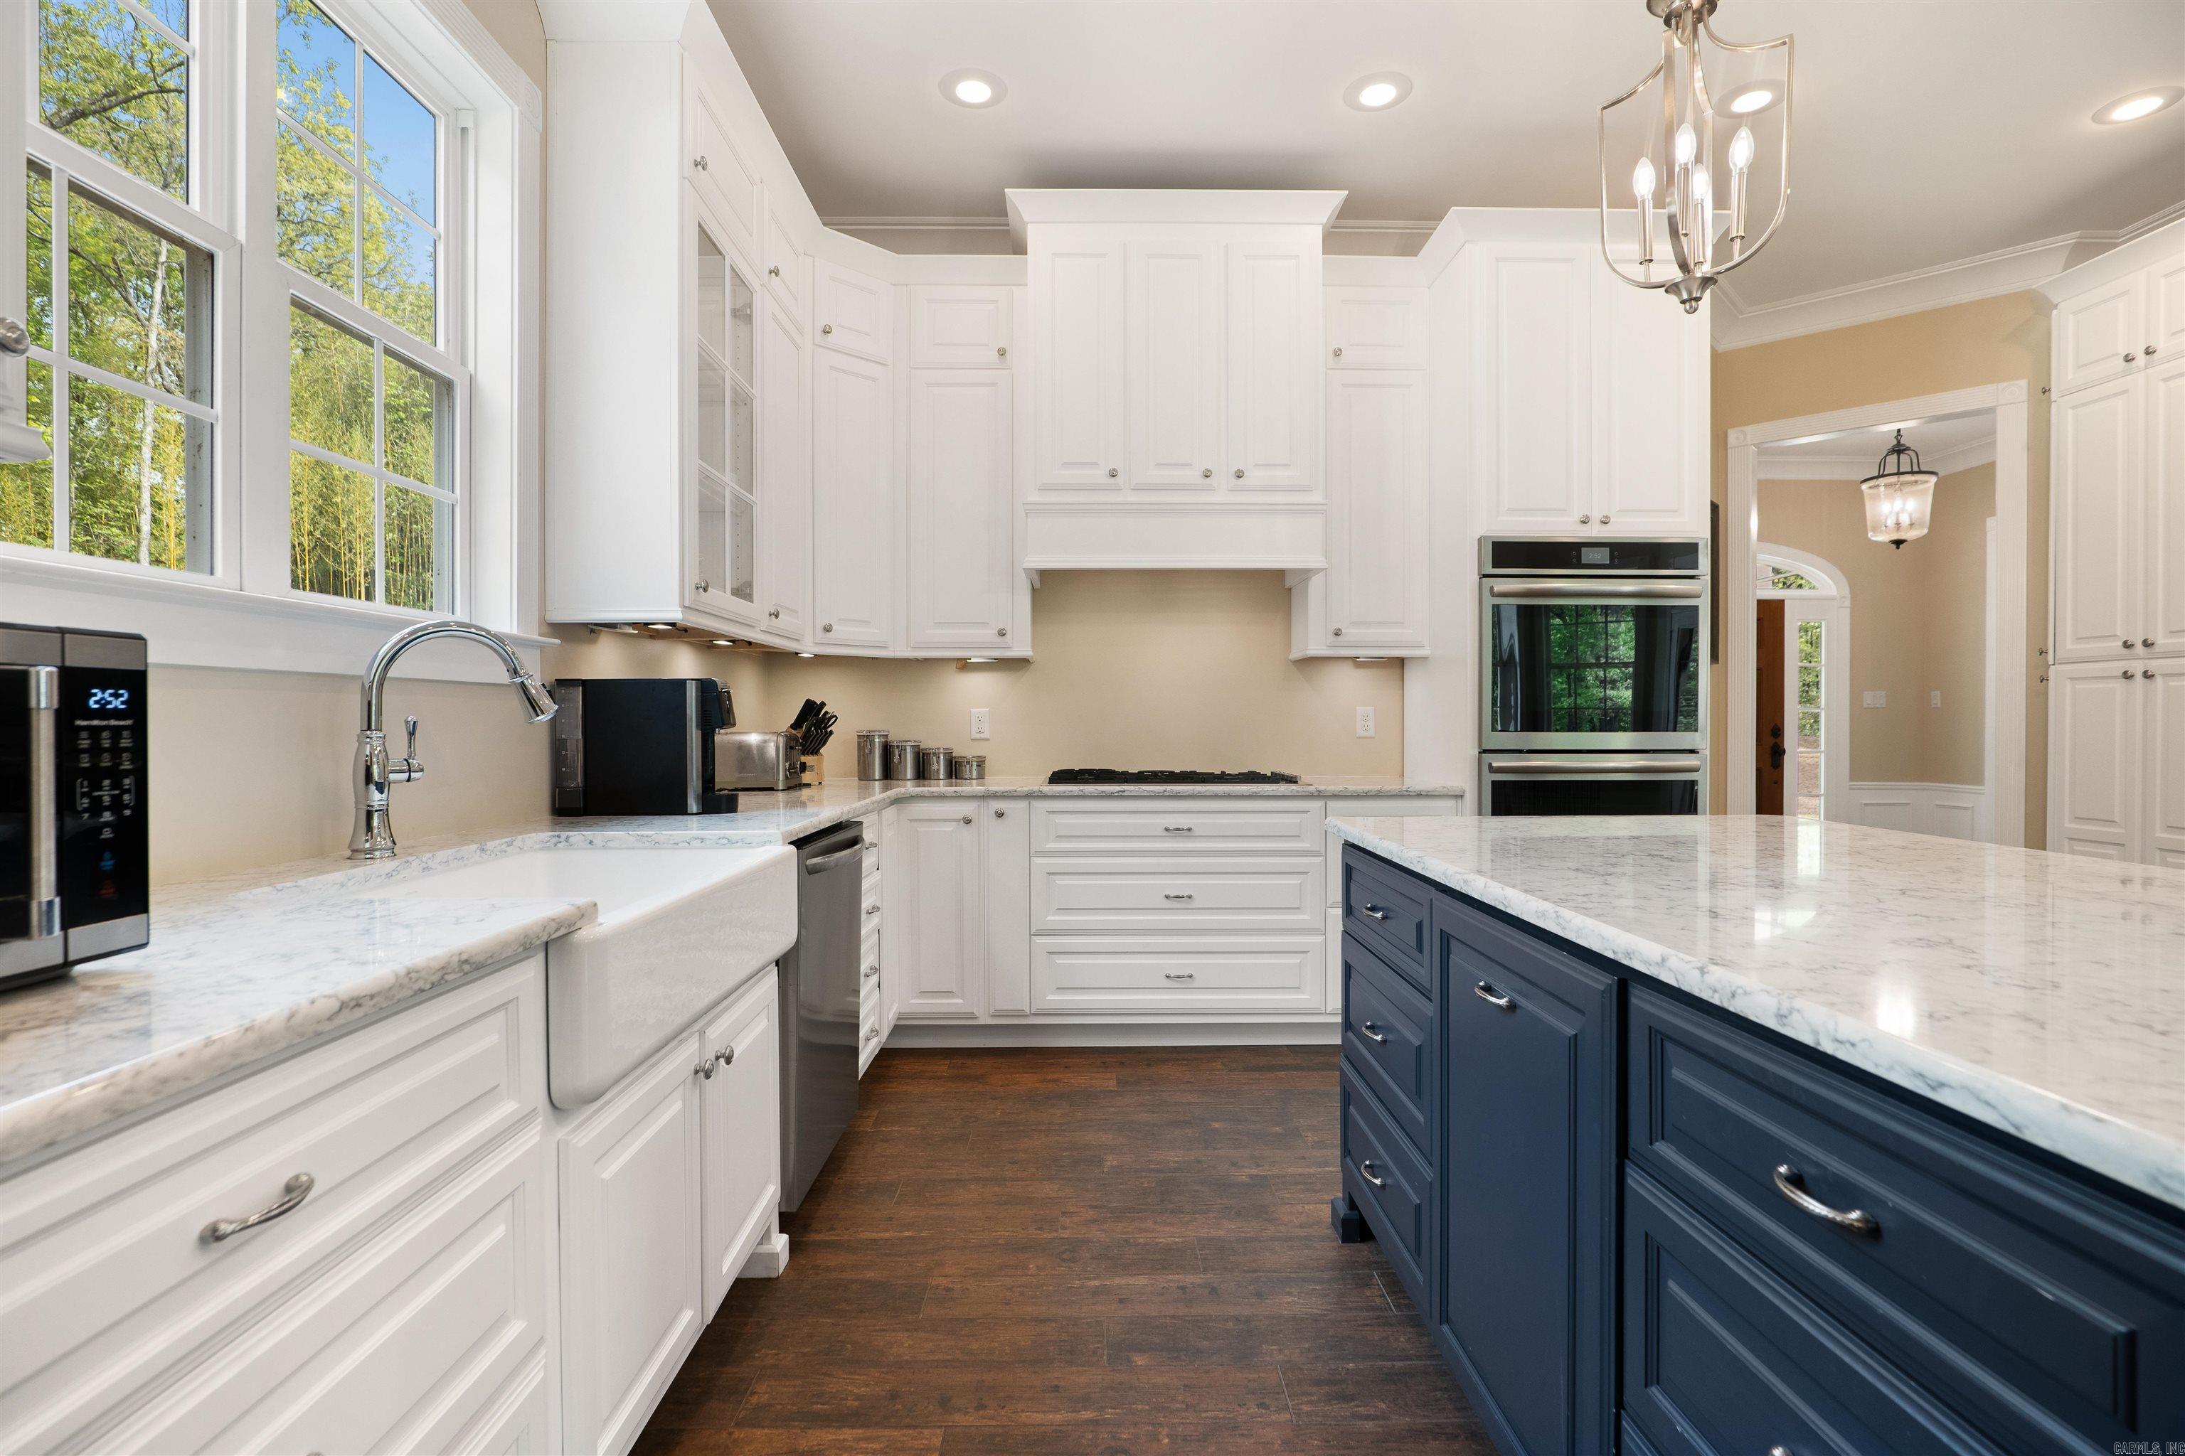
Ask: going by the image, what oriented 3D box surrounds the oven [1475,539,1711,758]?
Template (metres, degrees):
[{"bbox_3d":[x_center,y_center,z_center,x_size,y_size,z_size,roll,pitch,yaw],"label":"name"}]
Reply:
[{"bbox_3d":[1.660,-0.277,3.500,0.757,0.715,0.580,0,0,-1],"label":"oven"}]

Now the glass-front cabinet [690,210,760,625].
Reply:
[{"bbox_3d":[-1.160,-0.815,2.645,0.330,1.060,0.545,0,0,-1],"label":"glass-front cabinet"}]

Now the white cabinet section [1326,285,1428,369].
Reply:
[{"bbox_3d":[1.061,-1.499,3.799,0.398,0.313,0.330,0,0,-1],"label":"white cabinet section"}]

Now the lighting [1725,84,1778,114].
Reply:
[{"bbox_3d":[2.047,-1.950,3.016,0.180,0.030,0.180,0,0,-1],"label":"lighting"}]

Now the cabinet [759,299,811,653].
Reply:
[{"bbox_3d":[-1.160,-0.815,3.170,0.330,1.060,0.520,0,0,-1],"label":"cabinet"}]

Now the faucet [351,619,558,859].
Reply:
[{"bbox_3d":[-1.075,0.014,1.636,0.294,0.388,0.127,0,0,-11],"label":"faucet"}]

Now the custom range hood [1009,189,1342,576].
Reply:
[{"bbox_3d":[0.281,-1.182,3.604,1.137,1.300,0.610,0,0,-1],"label":"custom range hood"}]

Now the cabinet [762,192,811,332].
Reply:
[{"bbox_3d":[-1.160,-1.500,3.170,0.330,0.300,0.520,0,0,-1],"label":"cabinet"}]

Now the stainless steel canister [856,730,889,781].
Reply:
[{"bbox_3d":[-0.840,0.104,3.719,0.123,0.189,0.123,0,0,-1],"label":"stainless steel canister"}]

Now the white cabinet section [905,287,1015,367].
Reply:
[{"bbox_3d":[-0.491,-1.490,3.772,0.386,0.307,0.330,0,0,-1],"label":"white cabinet section"}]

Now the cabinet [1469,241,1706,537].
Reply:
[{"bbox_3d":[1.675,-1.147,3.584,0.811,0.997,0.600,0,0,-1],"label":"cabinet"}]

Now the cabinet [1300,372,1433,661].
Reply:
[{"bbox_3d":[1.035,-0.800,3.790,0.455,1.070,0.325,0,0,-1],"label":"cabinet"}]

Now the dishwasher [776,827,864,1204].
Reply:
[{"bbox_3d":[-0.887,0.636,2.226,0.620,0.785,0.600,0,0,-1],"label":"dishwasher"}]

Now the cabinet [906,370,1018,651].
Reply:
[{"bbox_3d":[-0.486,-0.808,3.757,0.417,1.044,0.315,0,0,-1],"label":"cabinet"}]

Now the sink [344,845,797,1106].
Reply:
[{"bbox_3d":[-0.840,0.328,1.467,0.532,0.212,0.915,0,0,-1],"label":"sink"}]

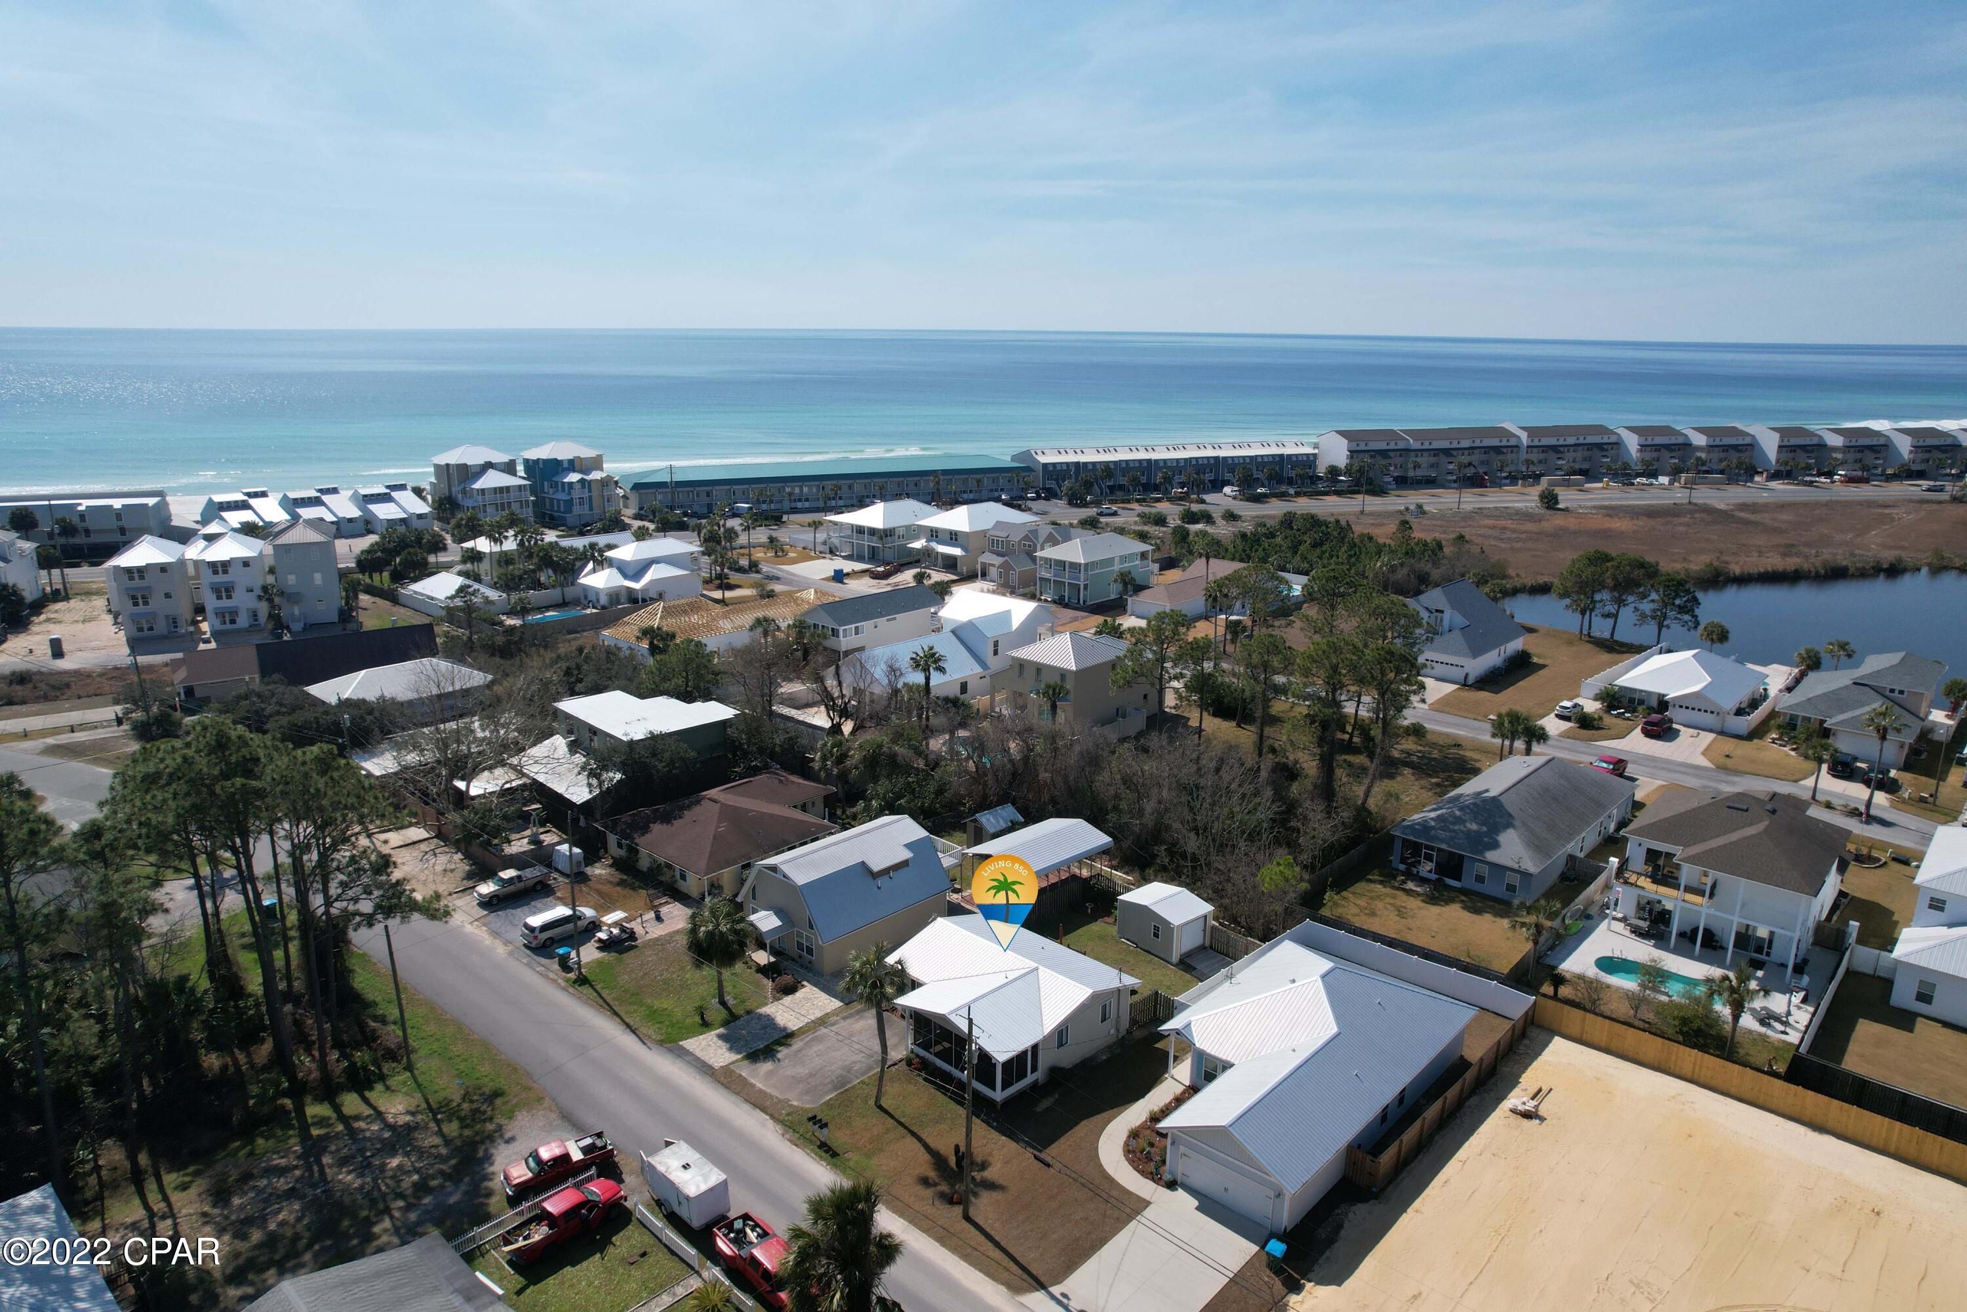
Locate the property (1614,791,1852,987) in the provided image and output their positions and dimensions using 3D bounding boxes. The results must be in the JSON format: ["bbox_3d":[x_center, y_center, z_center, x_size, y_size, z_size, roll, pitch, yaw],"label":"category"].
[{"bbox_3d":[52.576,14.180,84.775,12.111,9.363,14.961,14,20,41],"label":"property"}]

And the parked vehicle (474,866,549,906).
[{"bbox_3d":[-34.378,16.623,87.719,4.900,1.680,1.780,-12,20,-39],"label":"parked vehicle"}]

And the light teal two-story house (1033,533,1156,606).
[{"bbox_3d":[16.902,-13.784,180.710,8.842,8.582,18.644,13,20,39],"label":"light teal two-story house"}]

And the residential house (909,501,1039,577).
[{"bbox_3d":[-0.857,-20.316,200.994,11.485,10.179,19.563,13,20,39],"label":"residential house"}]

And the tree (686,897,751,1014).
[{"bbox_3d":[-16.400,18.560,74.500,3.850,6.700,3.850,1,15,0],"label":"tree"}]

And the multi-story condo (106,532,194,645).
[{"bbox_3d":[-114.500,-10.010,165.200,9.000,12.300,14.300,-6,17,-23],"label":"multi-story condo"}]

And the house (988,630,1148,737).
[{"bbox_3d":[9.972,1.622,129.387,10.890,9.465,13.536,14,20,41],"label":"house"}]

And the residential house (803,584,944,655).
[{"bbox_3d":[-14.438,-5.058,159.673,8.200,6.200,18.500,15,21,42],"label":"residential house"}]

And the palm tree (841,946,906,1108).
[{"bbox_3d":[-5.671,19.421,62.738,3.328,9.350,3.328,0,15,0],"label":"palm tree"}]

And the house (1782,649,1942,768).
[{"bbox_3d":[91.722,4.011,125.871,11.806,8.040,22.186,14,20,41],"label":"house"}]

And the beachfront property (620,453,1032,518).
[{"bbox_3d":[-36.019,-42.620,291.456,98.800,8.700,19.300,-6,17,-24],"label":"beachfront property"}]

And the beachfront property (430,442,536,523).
[{"bbox_3d":[-106.370,-36.660,257.720,15.200,15.200,26.500,-12,20,-38],"label":"beachfront property"}]

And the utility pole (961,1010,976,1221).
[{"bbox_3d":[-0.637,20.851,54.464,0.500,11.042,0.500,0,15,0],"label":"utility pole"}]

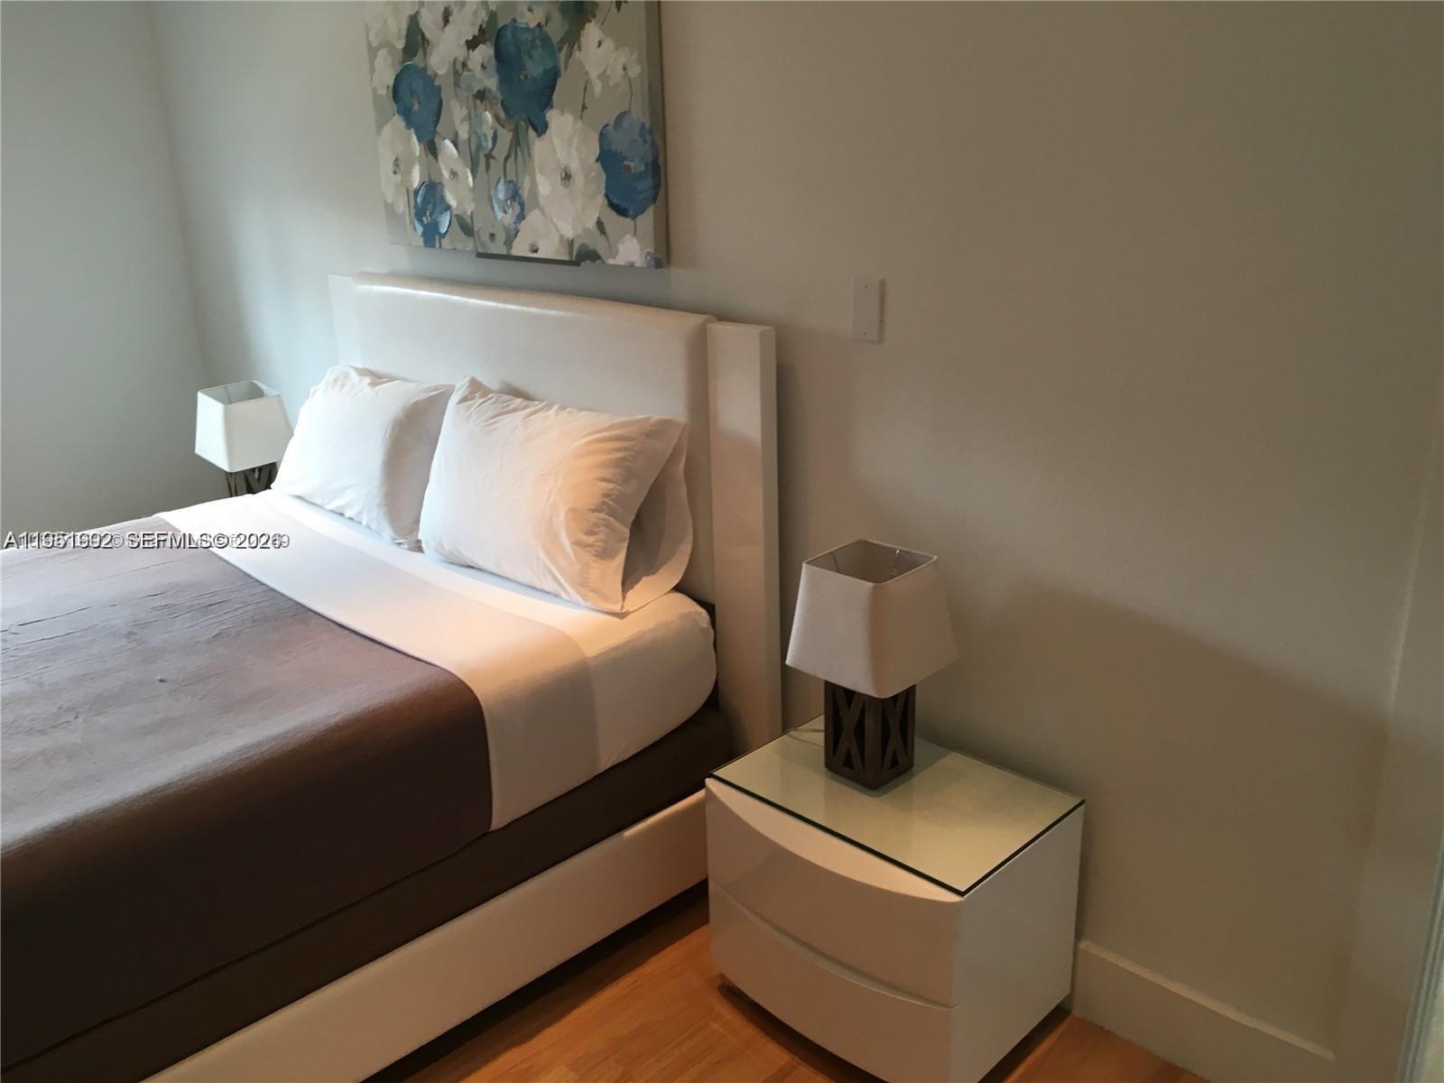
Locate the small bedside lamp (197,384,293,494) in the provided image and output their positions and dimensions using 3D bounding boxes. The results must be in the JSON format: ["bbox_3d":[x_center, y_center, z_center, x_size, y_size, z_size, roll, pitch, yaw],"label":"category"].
[{"bbox_3d":[-1.407,-0.245,3.599,0.223,0.395,0.223,-18,24,-42],"label":"small bedside lamp"}]

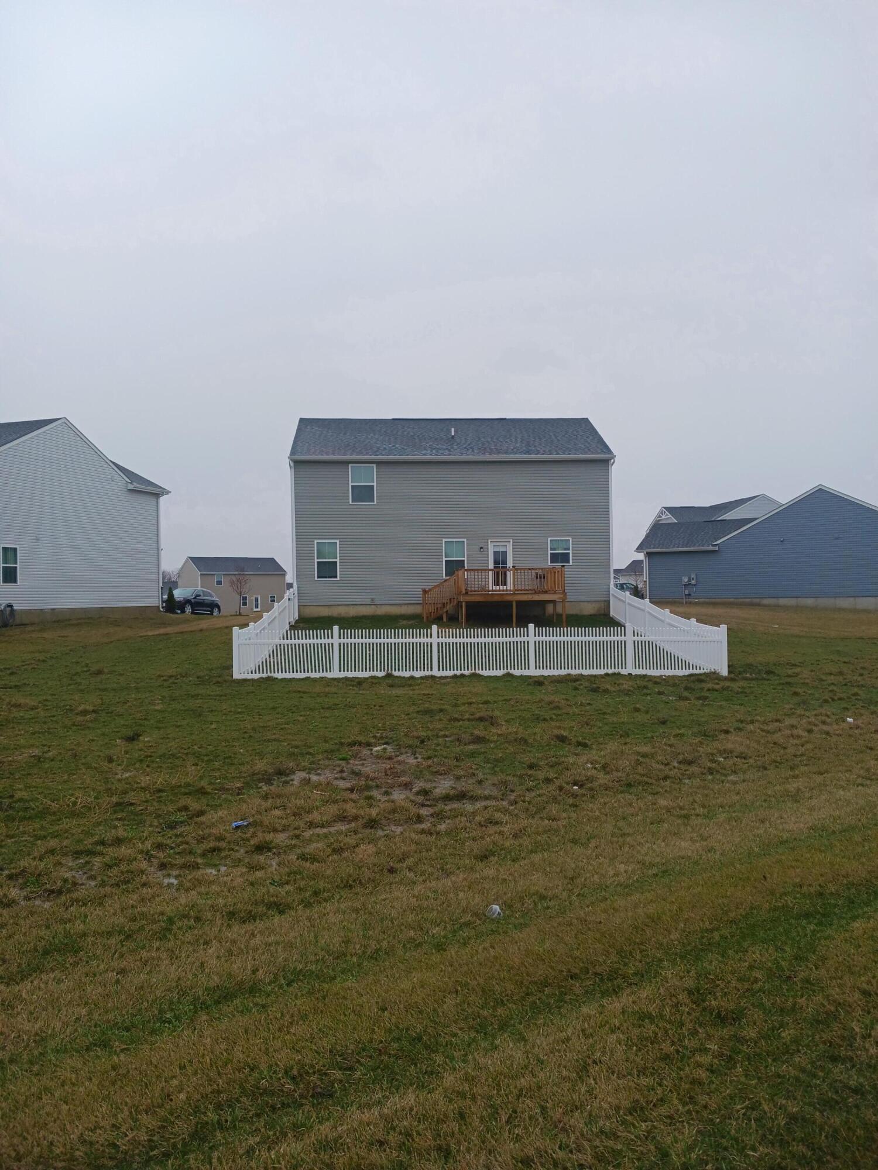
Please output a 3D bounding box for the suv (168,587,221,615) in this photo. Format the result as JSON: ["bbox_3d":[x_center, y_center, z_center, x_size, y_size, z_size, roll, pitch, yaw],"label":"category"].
[{"bbox_3d":[-15.908,1.061,58.500,1.900,1.700,4.750,0,0,21],"label":"suv"}]

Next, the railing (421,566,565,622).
[{"bbox_3d":[1.949,0.453,34.966,5.180,2.220,3.750,-1,0,-3],"label":"railing"}]

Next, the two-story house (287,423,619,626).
[{"bbox_3d":[0.331,-3.142,41.404,13.160,8.780,9.700,-1,0,-3],"label":"two-story house"}]

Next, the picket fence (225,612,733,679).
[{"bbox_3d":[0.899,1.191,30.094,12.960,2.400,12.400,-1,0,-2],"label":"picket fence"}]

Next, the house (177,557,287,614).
[{"bbox_3d":[-30.288,0.037,133.758,13.160,8.120,9.700,-1,0,-34],"label":"house"}]

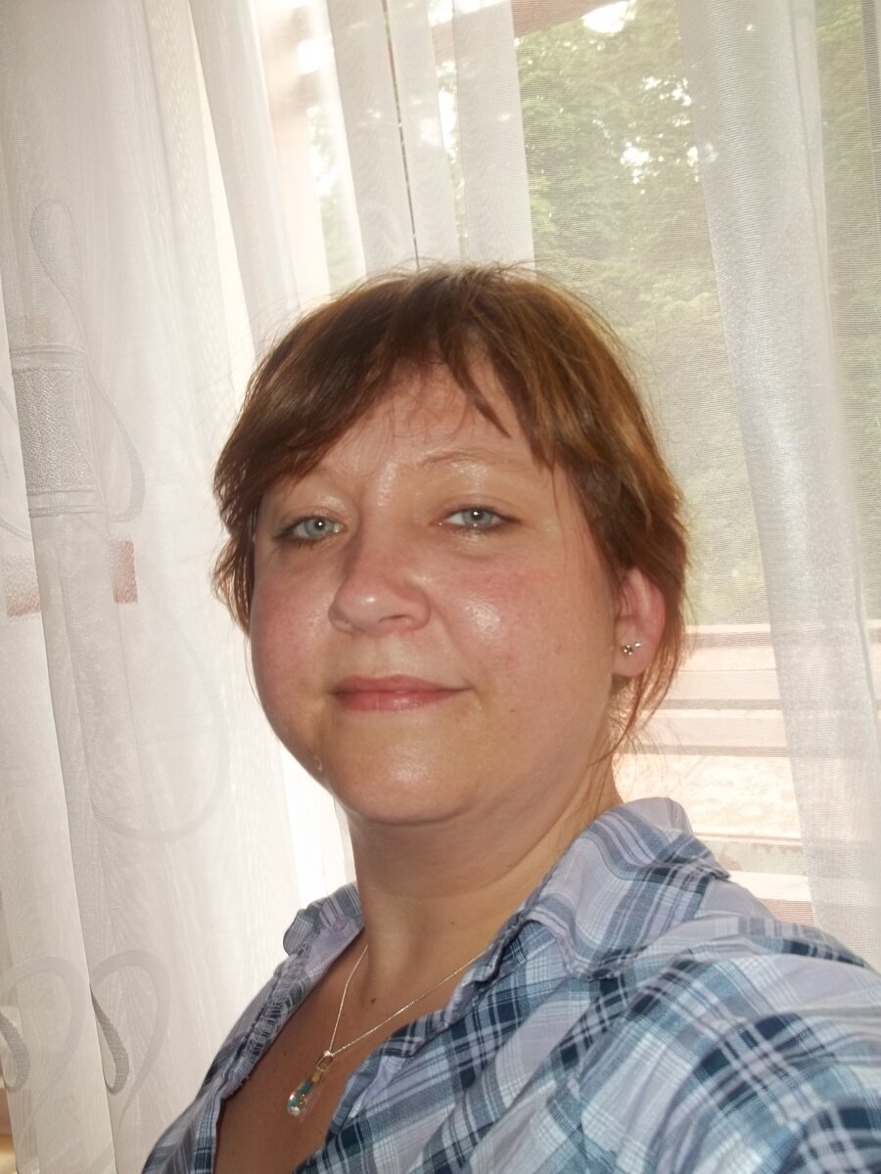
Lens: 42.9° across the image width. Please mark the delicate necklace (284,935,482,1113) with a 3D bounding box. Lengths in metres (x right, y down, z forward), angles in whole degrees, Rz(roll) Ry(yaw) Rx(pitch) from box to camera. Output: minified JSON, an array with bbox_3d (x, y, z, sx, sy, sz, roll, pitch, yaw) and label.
[{"bbox_3d":[0.002,0.155,0.505,0.160,0.120,0.130,-4,-6,-43],"label":"delicate necklace"}]

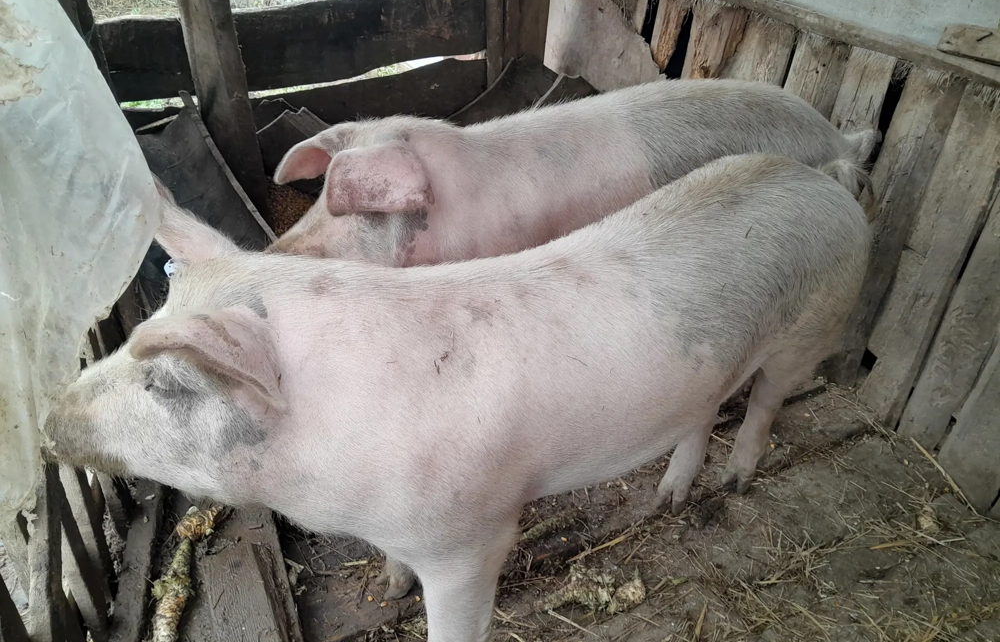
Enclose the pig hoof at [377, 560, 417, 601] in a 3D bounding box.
[{"bbox_3d":[-0.178,0.447,1.294,0.066,0.050,0.053,-22,42,-28],"label":"pig hoof"}]

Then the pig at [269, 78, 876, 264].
[{"bbox_3d":[0.060,-0.096,1.476,1.270,0.720,0.380,-9,37,-12],"label":"pig"}]

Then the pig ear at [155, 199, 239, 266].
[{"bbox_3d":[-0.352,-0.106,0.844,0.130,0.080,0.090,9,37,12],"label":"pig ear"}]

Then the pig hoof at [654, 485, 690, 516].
[{"bbox_3d":[0.331,0.346,1.440,0.053,0.045,0.060,29,45,33],"label":"pig hoof"}]

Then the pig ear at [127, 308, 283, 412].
[{"bbox_3d":[-0.281,0.040,0.727,0.140,0.080,0.100,-11,37,-14],"label":"pig ear"}]

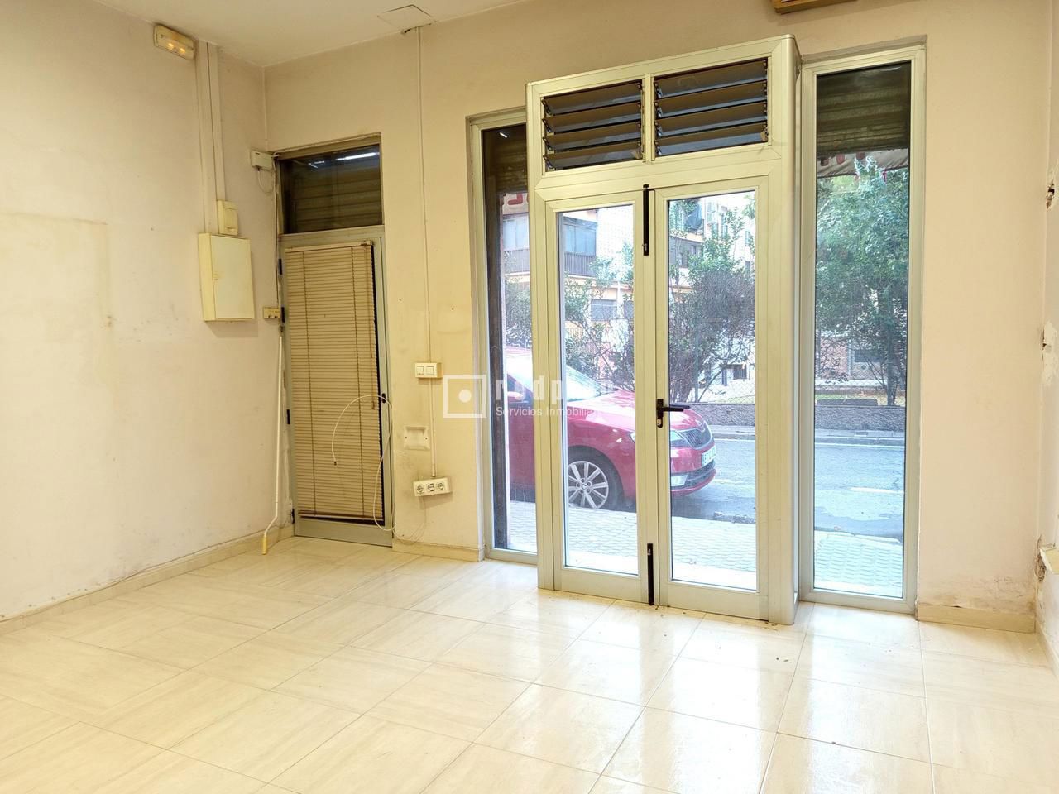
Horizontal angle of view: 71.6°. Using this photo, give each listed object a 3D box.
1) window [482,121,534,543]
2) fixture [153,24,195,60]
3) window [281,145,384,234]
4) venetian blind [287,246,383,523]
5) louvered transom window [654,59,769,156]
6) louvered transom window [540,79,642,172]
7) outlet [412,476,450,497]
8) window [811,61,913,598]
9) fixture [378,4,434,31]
[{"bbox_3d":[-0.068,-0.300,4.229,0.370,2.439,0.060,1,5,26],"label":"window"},{"bbox_3d":[-2.059,-2.050,4.268,0.055,0.121,0.244,1,5,26],"label":"fixture"},{"bbox_3d":[-1.290,-1.333,4.756,0.826,0.503,0.055,1,5,26],"label":"window"},{"bbox_3d":[-1.288,-0.087,4.825,0.727,1.812,0.035,1,5,26],"label":"venetian blind"},{"bbox_3d":[0.826,-1.314,3.358,0.520,0.373,0.070,1,5,26],"label":"louvered transom window"},{"bbox_3d":[0.311,-1.325,3.608,0.520,0.373,0.070,1,5,26],"label":"louvered transom window"},{"bbox_3d":[-0.589,0.552,4.490,0.247,0.088,0.042,-10,0,26],"label":"outlet"},{"bbox_3d":[1.559,-0.282,3.466,0.413,2.479,0.060,1,5,26],"label":"window"},{"bbox_3d":[-0.700,-2.161,4.210,0.255,0.030,0.249,1,5,26],"label":"fixture"}]

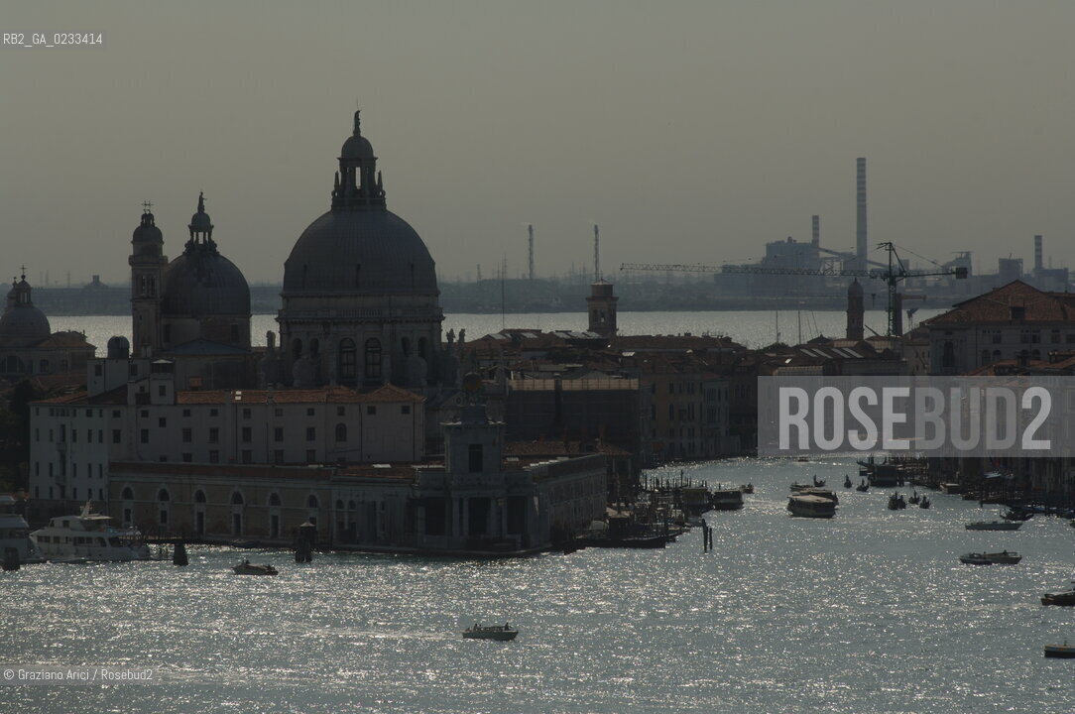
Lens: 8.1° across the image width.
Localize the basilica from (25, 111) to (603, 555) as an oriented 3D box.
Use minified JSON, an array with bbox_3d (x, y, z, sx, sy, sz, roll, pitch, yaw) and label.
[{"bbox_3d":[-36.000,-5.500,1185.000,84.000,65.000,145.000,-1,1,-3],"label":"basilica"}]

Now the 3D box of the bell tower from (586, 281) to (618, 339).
[{"bbox_3d":[15.800,-1.500,1880.000,7.000,35.500,7.000,0,1,10],"label":"bell tower"}]

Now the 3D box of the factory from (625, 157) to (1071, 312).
[{"bbox_3d":[335.000,-131.000,8000.000,435.000,155.000,260.000,-1,1,0],"label":"factory"}]

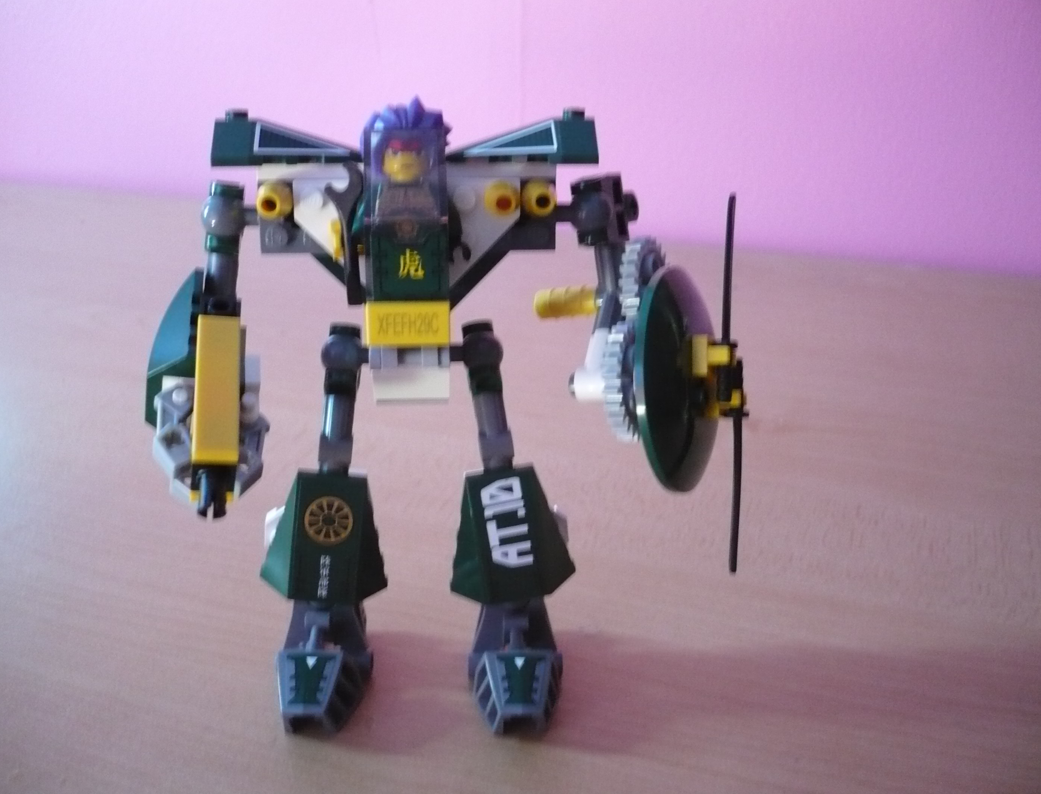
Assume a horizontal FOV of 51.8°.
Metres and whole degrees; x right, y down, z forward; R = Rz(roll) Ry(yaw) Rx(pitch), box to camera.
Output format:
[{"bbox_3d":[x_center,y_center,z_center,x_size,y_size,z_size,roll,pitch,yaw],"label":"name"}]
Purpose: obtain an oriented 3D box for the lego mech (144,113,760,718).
[{"bbox_3d":[-0.014,0.009,0.230,0.121,0.143,0.082,-1,20,-3],"label":"lego mech"}]

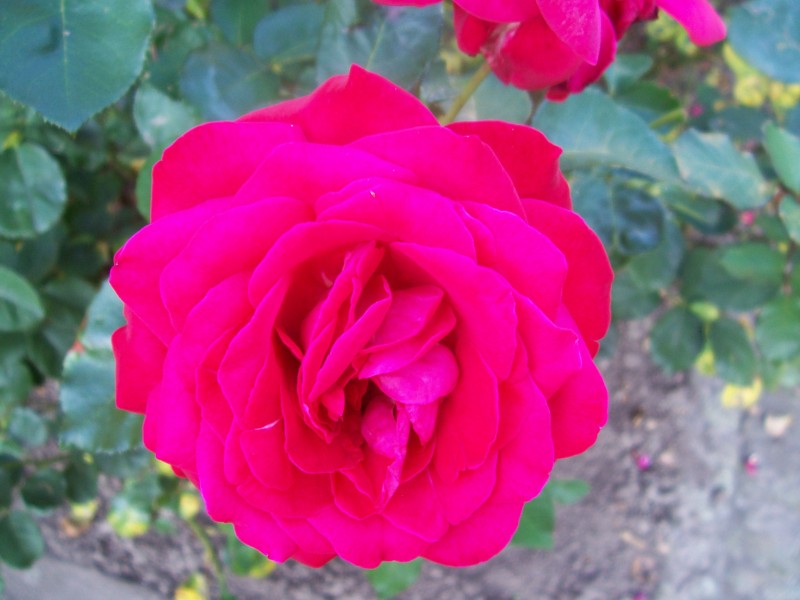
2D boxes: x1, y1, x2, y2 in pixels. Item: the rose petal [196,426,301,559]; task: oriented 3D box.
[{"bbox_3d":[-0.036,0.046,0.192,0.029,0.014,0.038,-41,91,12],"label":"rose petal"}]

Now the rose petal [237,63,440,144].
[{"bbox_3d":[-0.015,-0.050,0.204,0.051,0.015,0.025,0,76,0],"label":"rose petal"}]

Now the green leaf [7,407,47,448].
[{"bbox_3d":[-0.238,0.081,0.500,0.026,0.007,0.029,-36,65,-24],"label":"green leaf"}]

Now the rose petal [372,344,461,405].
[{"bbox_3d":[0.004,0.017,0.182,0.020,0.015,0.011,13,33,-14],"label":"rose petal"}]

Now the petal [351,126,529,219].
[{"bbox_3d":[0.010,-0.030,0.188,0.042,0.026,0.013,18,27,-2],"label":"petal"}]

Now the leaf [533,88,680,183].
[{"bbox_3d":[0.081,-0.064,0.310,0.062,0.014,0.037,25,65,9],"label":"leaf"}]

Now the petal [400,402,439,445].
[{"bbox_3d":[0.005,0.029,0.184,0.009,0.006,0.011,-11,78,-2],"label":"petal"}]

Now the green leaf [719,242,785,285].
[{"bbox_3d":[0.224,-0.023,0.500,0.043,0.010,0.027,5,69,2],"label":"green leaf"}]

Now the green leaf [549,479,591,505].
[{"bbox_3d":[0.095,0.110,0.450,0.028,0.007,0.016,-5,73,-2],"label":"green leaf"}]

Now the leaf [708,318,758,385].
[{"bbox_3d":[0.212,0.033,0.500,0.028,0.007,0.046,-26,56,-15],"label":"leaf"}]

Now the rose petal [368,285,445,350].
[{"bbox_3d":[0.002,0.004,0.183,0.018,0.017,0.011,18,32,-16],"label":"rose petal"}]

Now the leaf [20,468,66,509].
[{"bbox_3d":[-0.227,0.120,0.500,0.031,0.007,0.027,-33,60,-22],"label":"leaf"}]

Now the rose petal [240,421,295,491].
[{"bbox_3d":[-0.031,0.036,0.183,0.013,0.017,0.008,-13,8,-10],"label":"rose petal"}]

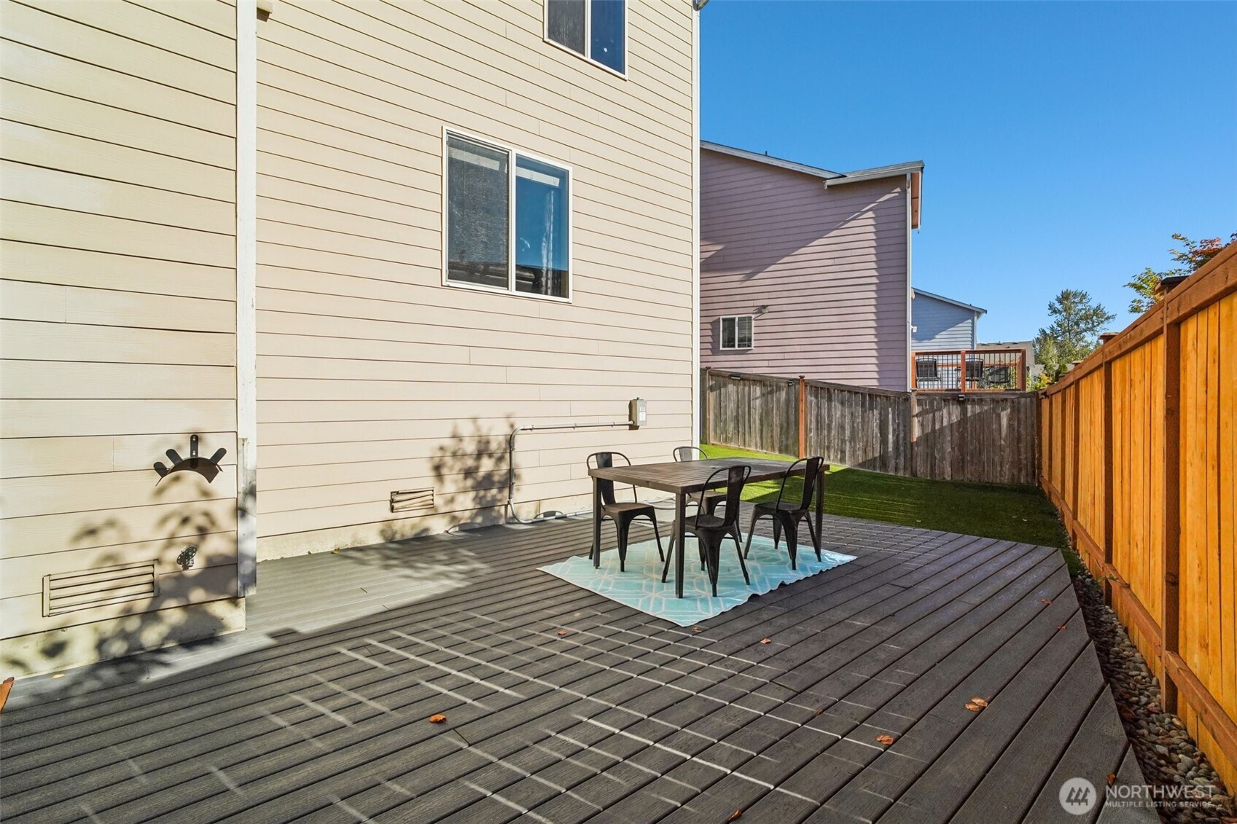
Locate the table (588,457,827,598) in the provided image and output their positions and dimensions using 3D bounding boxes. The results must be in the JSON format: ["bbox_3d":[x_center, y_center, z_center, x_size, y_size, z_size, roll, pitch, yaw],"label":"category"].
[{"bbox_3d":[0.801,0.840,4.518,1.880,0.750,0.965,-1,1,-41],"label":"table"}]

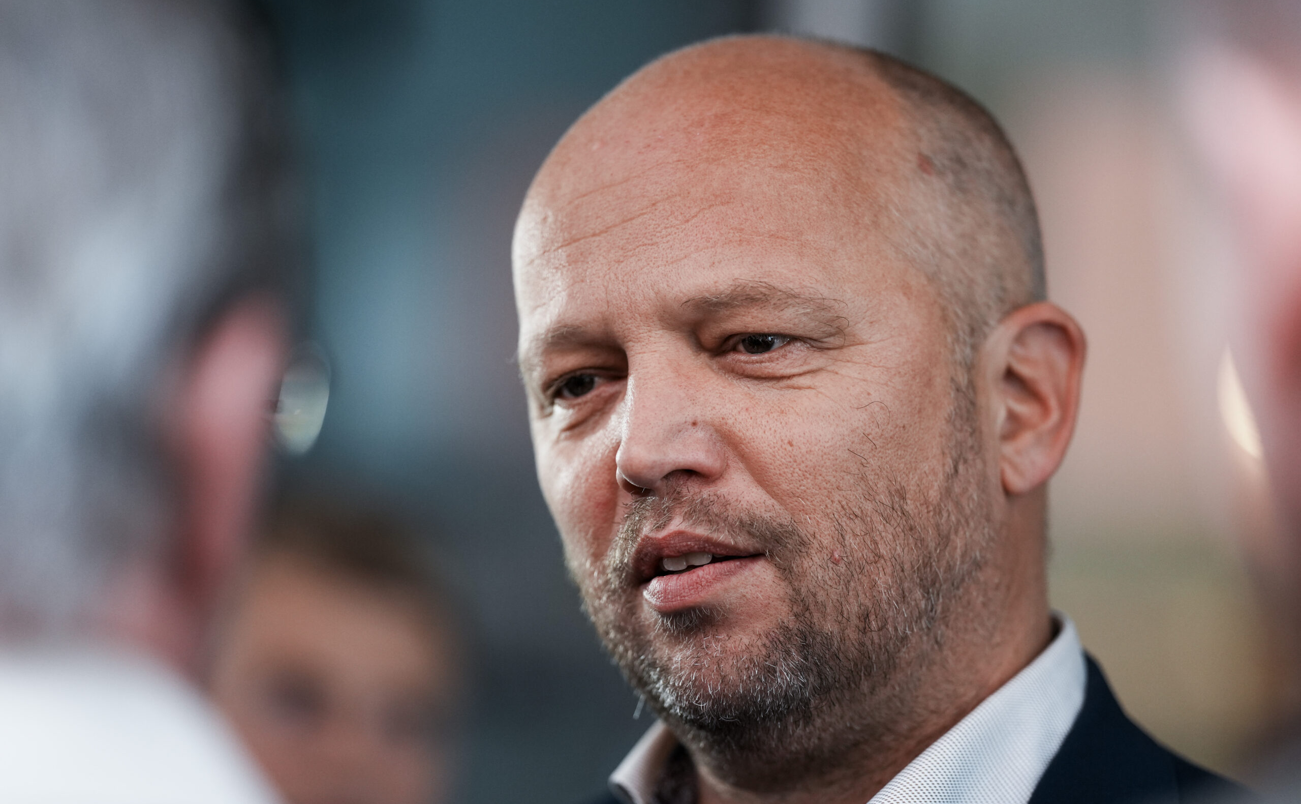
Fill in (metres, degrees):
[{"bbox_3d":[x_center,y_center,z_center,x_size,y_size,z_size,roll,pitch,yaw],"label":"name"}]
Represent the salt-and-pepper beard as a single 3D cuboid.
[{"bbox_3d":[0.032,0.064,1.635,0.146,0.132,0.110,-12,-13,27],"label":"salt-and-pepper beard"}]

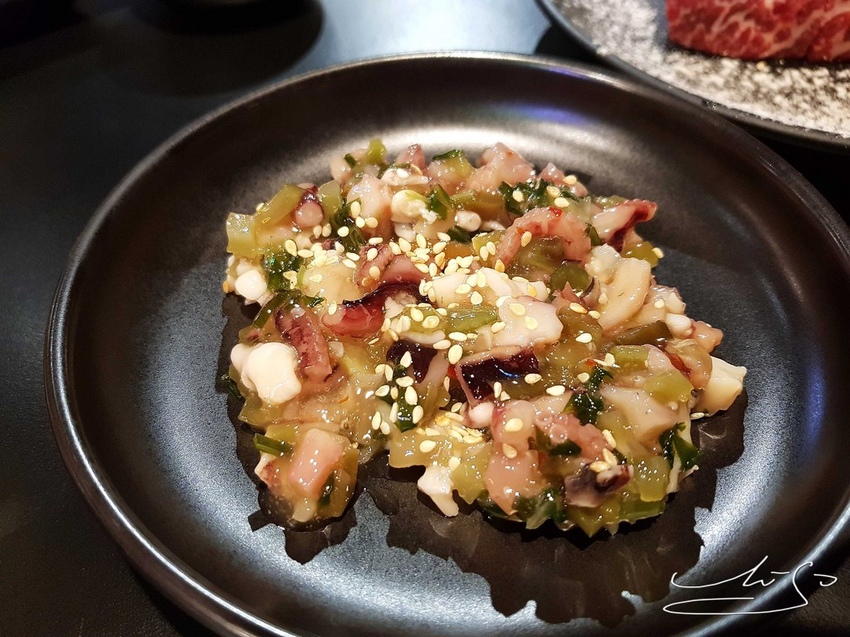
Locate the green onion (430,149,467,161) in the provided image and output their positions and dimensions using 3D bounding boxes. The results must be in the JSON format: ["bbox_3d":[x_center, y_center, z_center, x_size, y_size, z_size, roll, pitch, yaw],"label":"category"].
[{"bbox_3d":[0.007,-0.048,0.186,0.009,0.002,0.003,-14,51,-12],"label":"green onion"}]

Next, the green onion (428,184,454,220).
[{"bbox_3d":[0.004,-0.031,0.170,0.005,0.004,0.008,-13,51,-12],"label":"green onion"}]

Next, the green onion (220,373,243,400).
[{"bbox_3d":[-0.044,0.015,0.144,0.002,0.003,0.006,-34,58,-27],"label":"green onion"}]

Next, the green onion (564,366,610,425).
[{"bbox_3d":[0.032,0.015,0.126,0.007,0.004,0.010,14,50,11],"label":"green onion"}]

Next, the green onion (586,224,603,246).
[{"bbox_3d":[0.044,-0.021,0.165,0.002,0.003,0.005,-9,50,-9],"label":"green onion"}]

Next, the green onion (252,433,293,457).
[{"bbox_3d":[-0.030,0.025,0.127,0.007,0.003,0.003,9,50,7],"label":"green onion"}]

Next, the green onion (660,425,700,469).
[{"bbox_3d":[0.051,0.026,0.128,0.005,0.004,0.006,-13,50,-11],"label":"green onion"}]

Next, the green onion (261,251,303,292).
[{"bbox_3d":[-0.033,-0.011,0.150,0.009,0.004,0.008,7,49,5],"label":"green onion"}]

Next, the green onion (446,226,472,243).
[{"bbox_3d":[0.009,-0.021,0.163,0.006,0.002,0.003,23,53,18],"label":"green onion"}]

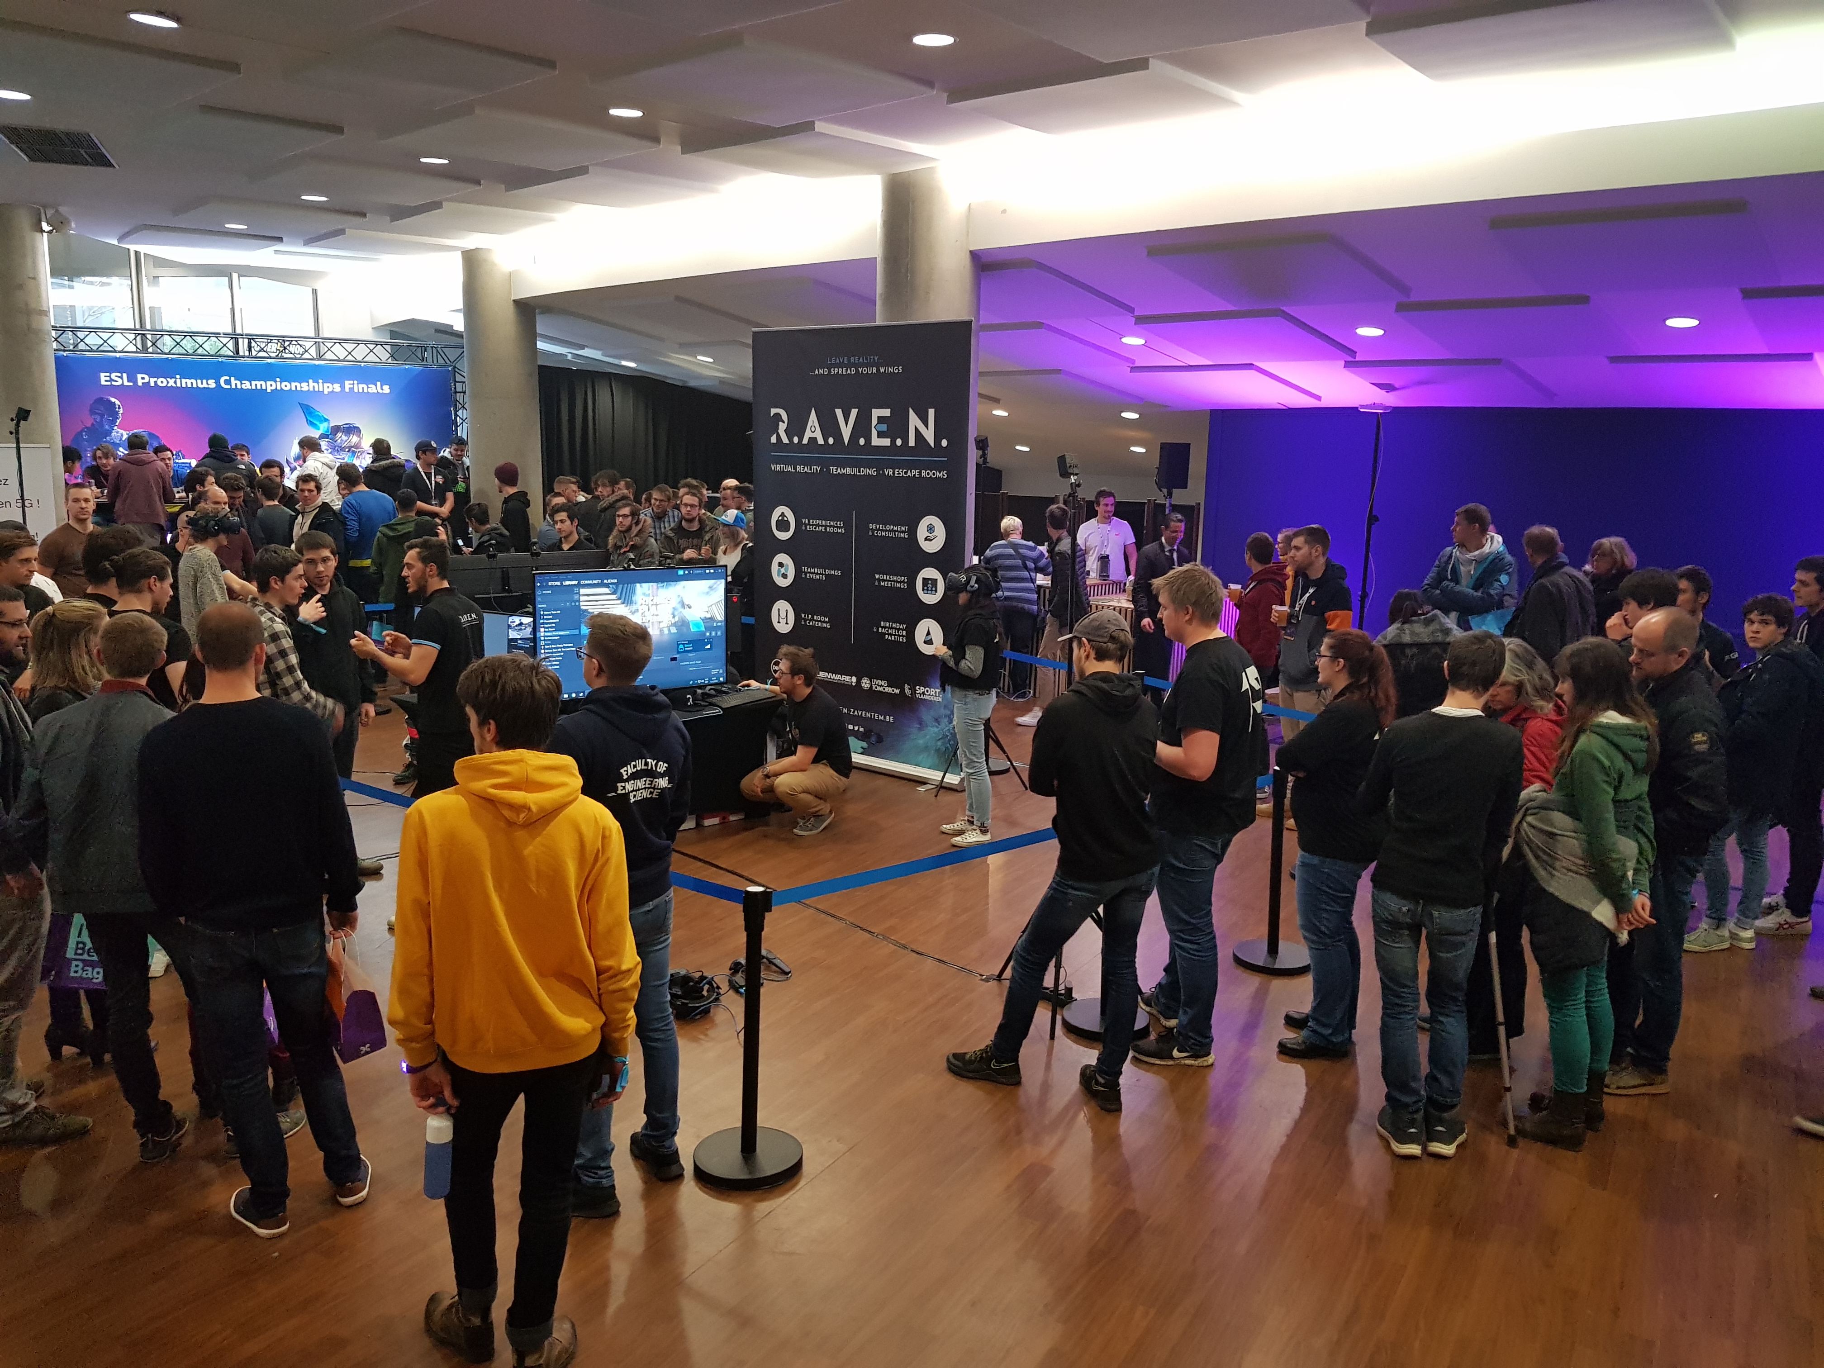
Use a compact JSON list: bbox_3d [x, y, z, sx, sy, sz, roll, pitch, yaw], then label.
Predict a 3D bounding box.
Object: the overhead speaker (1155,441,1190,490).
[{"bbox_3d":[2.833,-2.348,14.800,0.300,0.495,0.290,-4,11,-26],"label":"overhead speaker"}]

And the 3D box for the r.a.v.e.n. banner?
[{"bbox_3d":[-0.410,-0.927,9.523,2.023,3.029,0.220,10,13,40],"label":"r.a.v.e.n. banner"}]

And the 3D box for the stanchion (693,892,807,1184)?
[{"bbox_3d":[-0.501,1.074,4.295,0.350,0.918,0.350,2,10,0],"label":"stanchion"}]

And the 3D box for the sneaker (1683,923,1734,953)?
[{"bbox_3d":[3.733,1.186,6.444,0.270,0.120,0.105,-1,10,-14],"label":"sneaker"}]

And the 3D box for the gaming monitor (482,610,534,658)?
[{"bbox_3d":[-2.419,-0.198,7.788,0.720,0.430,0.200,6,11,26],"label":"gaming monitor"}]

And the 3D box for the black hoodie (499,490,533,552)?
[{"bbox_3d":[-3.506,-1.367,12.161,0.310,0.700,0.450,4,11,17],"label":"black hoodie"}]

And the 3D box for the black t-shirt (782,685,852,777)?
[{"bbox_3d":[-0.563,0.277,8.200,0.320,0.550,0.450,-18,16,-16],"label":"black t-shirt"}]

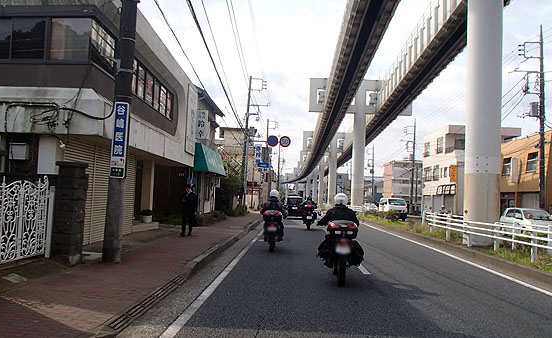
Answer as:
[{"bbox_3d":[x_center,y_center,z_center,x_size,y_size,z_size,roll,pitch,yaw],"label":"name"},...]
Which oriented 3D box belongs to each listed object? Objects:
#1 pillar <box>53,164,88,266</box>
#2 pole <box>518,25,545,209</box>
[{"bbox_3d":[-3.916,0.840,8.443,0.450,1.860,0.470,2,-4,2],"label":"pillar"},{"bbox_3d":[14.113,-2.261,24.374,1.300,11.570,0.550,2,-3,3],"label":"pole"}]

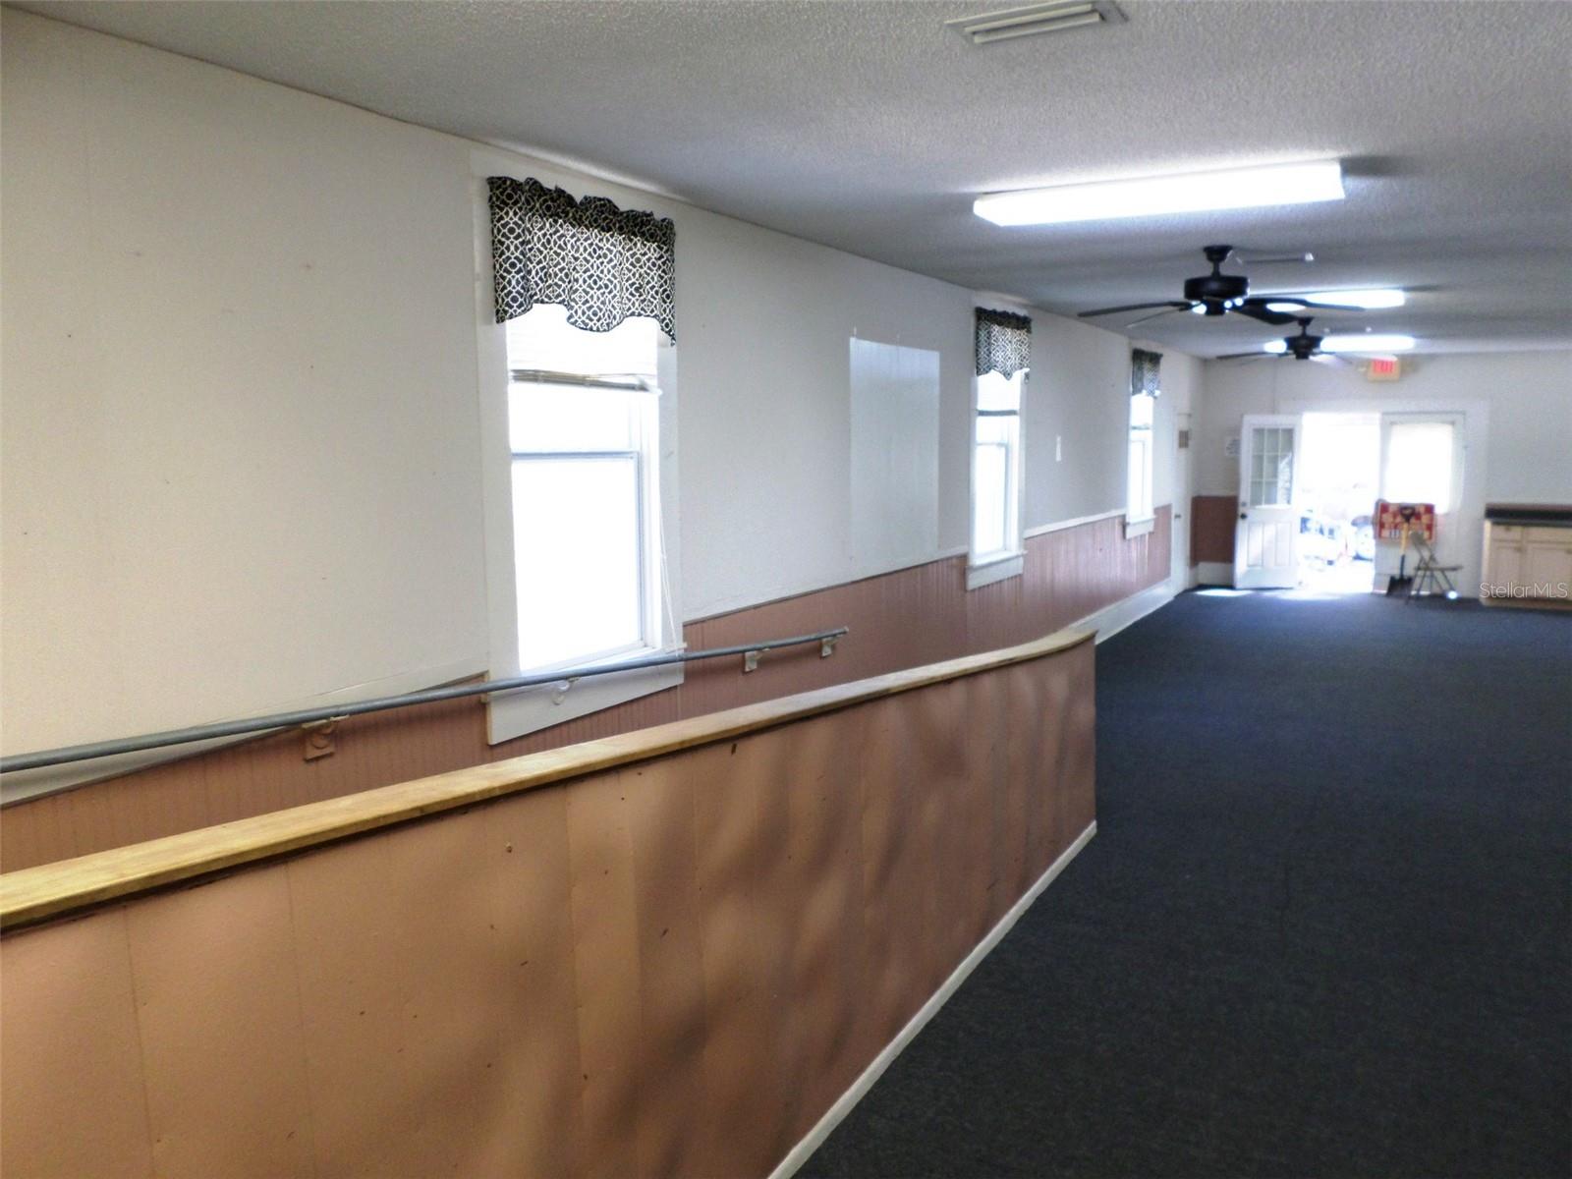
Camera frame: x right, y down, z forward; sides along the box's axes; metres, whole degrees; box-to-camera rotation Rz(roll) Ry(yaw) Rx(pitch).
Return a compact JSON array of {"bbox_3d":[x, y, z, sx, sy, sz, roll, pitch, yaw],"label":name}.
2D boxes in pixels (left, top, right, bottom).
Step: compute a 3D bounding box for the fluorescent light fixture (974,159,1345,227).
[{"bbox_3d":[1.295,-1.386,4.017,1.220,0.072,0.300,5,9,30],"label":"fluorescent light fixture"}]

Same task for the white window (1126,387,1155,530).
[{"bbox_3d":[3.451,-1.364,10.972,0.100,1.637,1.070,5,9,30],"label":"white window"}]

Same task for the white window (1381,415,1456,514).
[{"bbox_3d":[7.146,-1.419,12.779,0.716,0.995,0.060,5,9,30],"label":"white window"}]

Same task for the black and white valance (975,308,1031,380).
[{"bbox_3d":[1.369,-1.538,7.254,0.080,0.400,0.980,5,9,30],"label":"black and white valance"}]

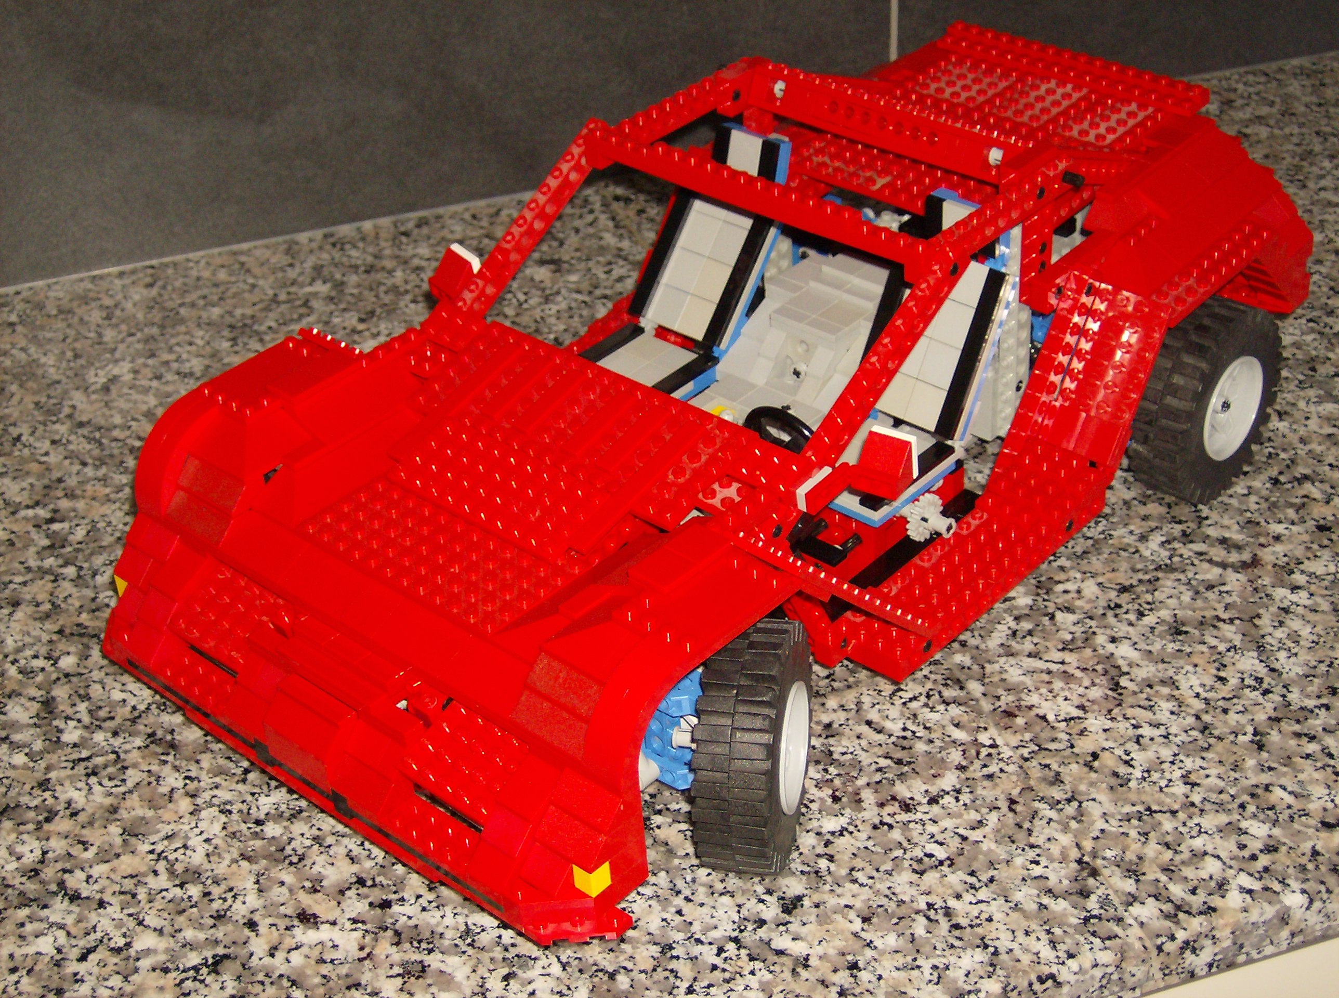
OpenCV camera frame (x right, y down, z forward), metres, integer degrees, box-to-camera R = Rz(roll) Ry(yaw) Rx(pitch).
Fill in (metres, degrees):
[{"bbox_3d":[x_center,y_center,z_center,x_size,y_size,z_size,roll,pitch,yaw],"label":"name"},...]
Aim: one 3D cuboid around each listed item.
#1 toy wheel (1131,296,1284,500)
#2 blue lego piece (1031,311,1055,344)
[{"bbox_3d":[0.220,-0.040,0.887,0.024,0.081,0.081,25,45,35],"label":"toy wheel"},{"bbox_3d":[0.149,-0.068,0.861,0.016,0.016,0.014,25,45,35],"label":"blue lego piece"}]

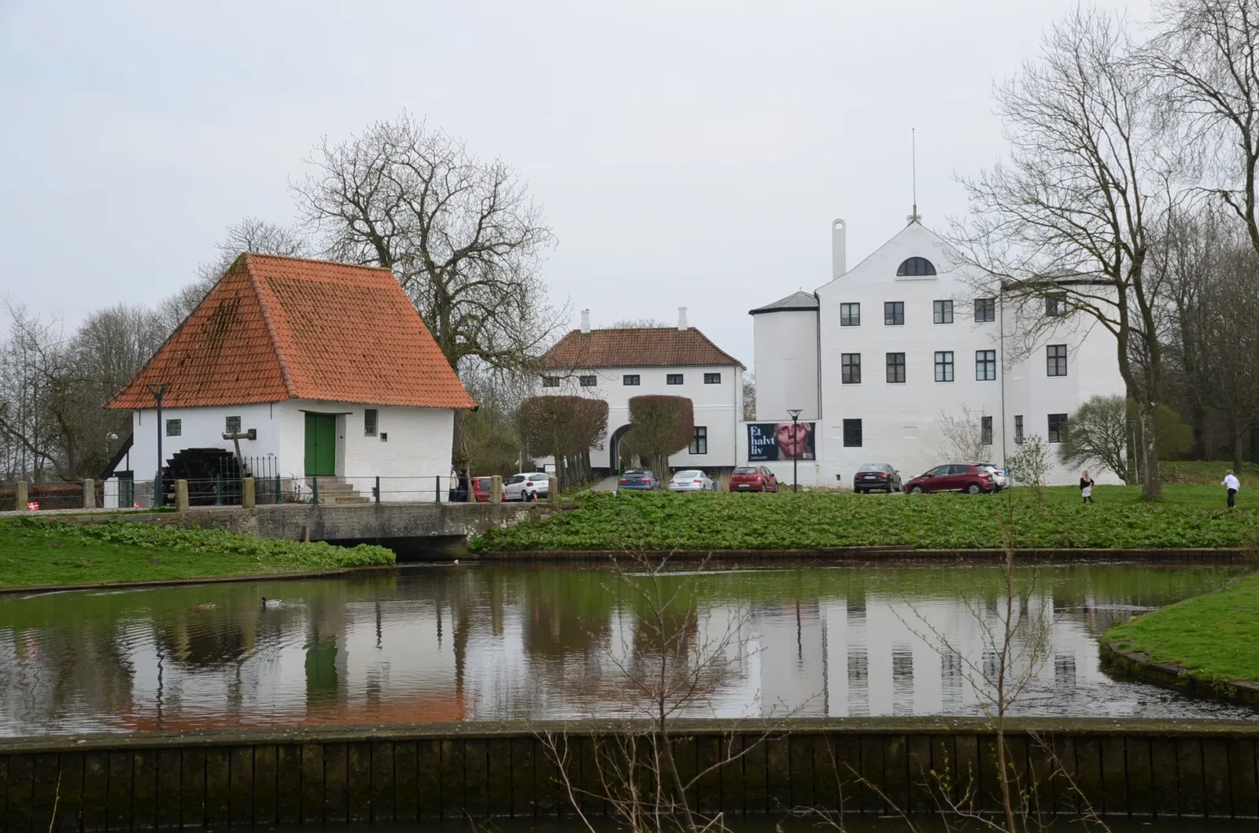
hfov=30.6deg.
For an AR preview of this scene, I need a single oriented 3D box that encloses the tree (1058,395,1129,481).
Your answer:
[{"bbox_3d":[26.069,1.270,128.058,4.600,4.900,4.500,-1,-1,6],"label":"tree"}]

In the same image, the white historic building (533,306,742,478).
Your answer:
[{"bbox_3d":[0.348,-1.572,158.808,14.600,11.300,7.000,-1,-1,7],"label":"white historic building"}]

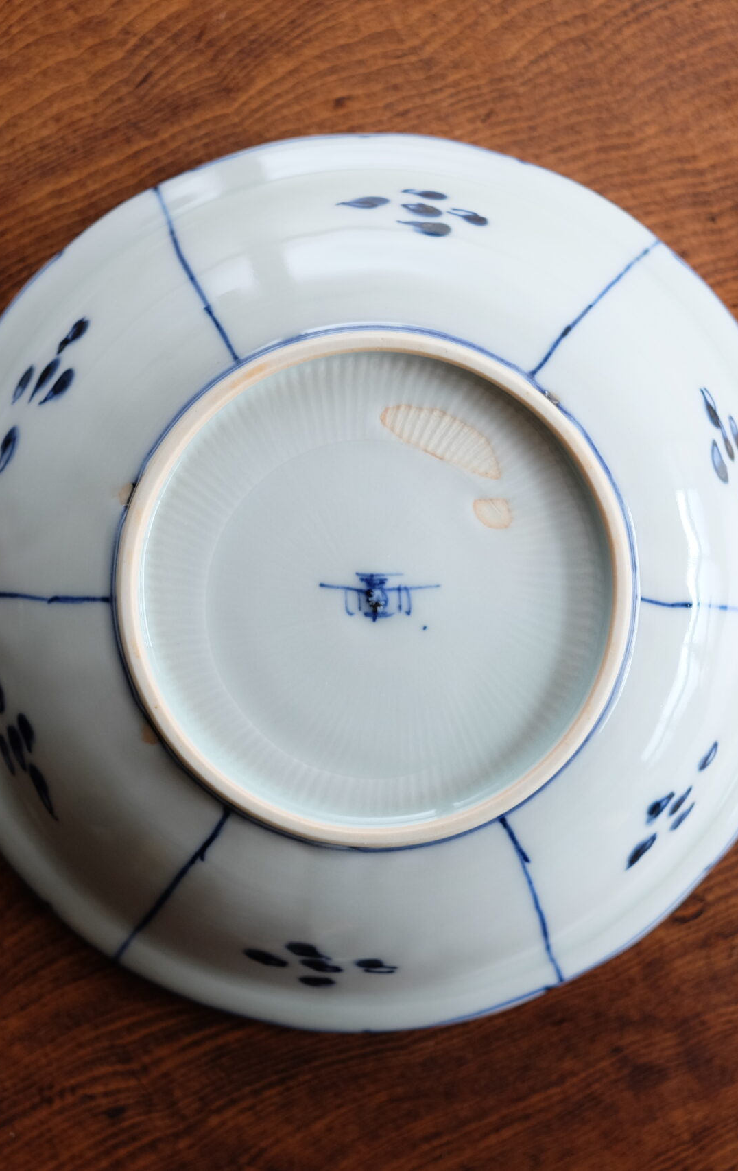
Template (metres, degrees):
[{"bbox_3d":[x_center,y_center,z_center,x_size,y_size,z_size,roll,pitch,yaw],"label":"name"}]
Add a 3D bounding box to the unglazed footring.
[{"bbox_3d":[0.001,0.000,0.333,0.086,0.010,0.086,0,91,-2],"label":"unglazed footring"}]

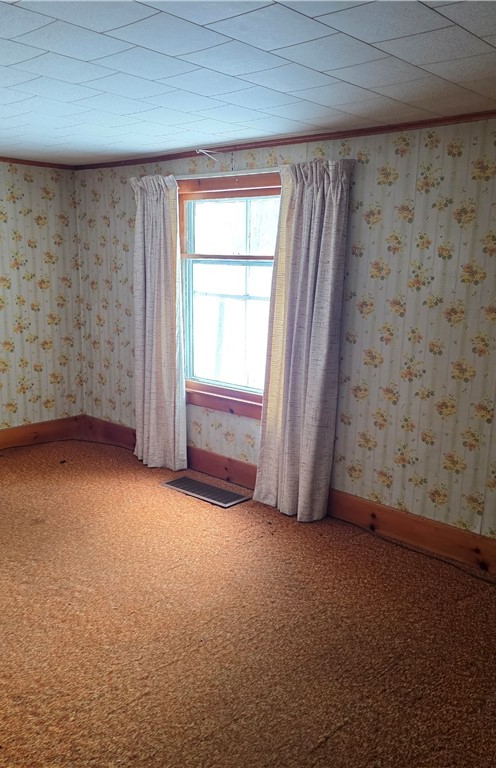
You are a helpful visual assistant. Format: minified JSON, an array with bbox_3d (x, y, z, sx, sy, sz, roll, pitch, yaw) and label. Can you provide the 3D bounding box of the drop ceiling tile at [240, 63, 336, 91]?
[{"bbox_3d":[0.162,-1.181,2.614,0.305,0.018,0.305,10,13,42],"label":"drop ceiling tile"}]

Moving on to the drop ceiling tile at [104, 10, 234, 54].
[{"bbox_3d":[-0.253,-1.119,2.172,0.305,0.018,0.305,10,13,42],"label":"drop ceiling tile"}]

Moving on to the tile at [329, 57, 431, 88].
[{"bbox_3d":[0.503,-1.193,2.600,0.310,0.018,0.310,11,13,42],"label":"tile"}]

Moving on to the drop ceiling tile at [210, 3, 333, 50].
[{"bbox_3d":[0.072,-1.097,2.088,0.305,0.015,0.305,11,13,42],"label":"drop ceiling tile"}]

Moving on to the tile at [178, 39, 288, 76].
[{"bbox_3d":[-0.048,-1.186,2.468,0.310,0.018,0.310,11,13,42],"label":"tile"}]

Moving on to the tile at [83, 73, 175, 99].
[{"bbox_3d":[-0.493,-1.235,2.808,0.305,0.015,0.305,11,13,42],"label":"tile"}]

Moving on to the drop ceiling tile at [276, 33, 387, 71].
[{"bbox_3d":[0.289,-1.160,2.373,0.310,0.018,0.310,11,13,42],"label":"drop ceiling tile"}]

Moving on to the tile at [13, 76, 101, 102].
[{"bbox_3d":[-0.820,-1.261,2.903,0.305,0.015,0.305,11,13,42],"label":"tile"}]

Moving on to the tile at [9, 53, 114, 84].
[{"bbox_3d":[-0.700,-1.205,2.586,0.304,0.020,0.307,10,13,42],"label":"tile"}]

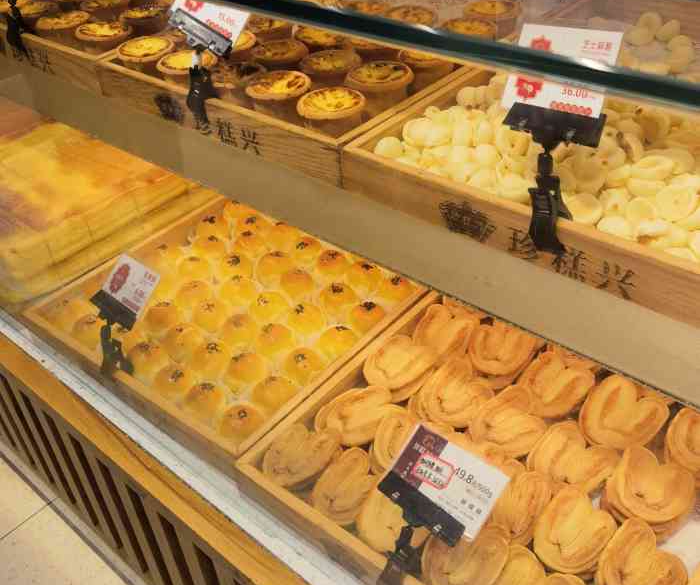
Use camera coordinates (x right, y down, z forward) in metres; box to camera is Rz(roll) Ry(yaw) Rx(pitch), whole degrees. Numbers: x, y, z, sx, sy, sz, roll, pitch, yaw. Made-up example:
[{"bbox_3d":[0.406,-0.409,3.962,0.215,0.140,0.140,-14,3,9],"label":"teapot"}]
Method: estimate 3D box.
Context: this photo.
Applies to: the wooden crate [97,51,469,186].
[{"bbox_3d":[0.027,-0.343,0.999,0.406,0.052,0.578,26,47,33],"label":"wooden crate"}]

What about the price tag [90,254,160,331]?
[{"bbox_3d":[-0.244,-0.001,0.797,0.079,0.012,0.065,26,89,38],"label":"price tag"}]

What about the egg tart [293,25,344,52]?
[{"bbox_3d":[-0.033,-0.309,0.922,0.072,0.038,0.072,-3,38,2],"label":"egg tart"}]

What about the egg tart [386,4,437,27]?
[{"bbox_3d":[0.080,-0.338,0.944,0.072,0.031,0.072,26,47,33],"label":"egg tart"}]

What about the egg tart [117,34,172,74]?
[{"bbox_3d":[-0.257,-0.296,0.926,0.072,0.038,0.072,-3,38,2],"label":"egg tart"}]

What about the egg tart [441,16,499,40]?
[{"bbox_3d":[0.149,-0.314,0.912,0.072,0.038,0.072,26,47,33],"label":"egg tart"}]

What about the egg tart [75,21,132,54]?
[{"bbox_3d":[-0.330,-0.339,0.985,0.072,0.031,0.072,-3,38,2],"label":"egg tart"}]

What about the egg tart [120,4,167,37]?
[{"bbox_3d":[-0.288,-0.376,1.030,0.072,0.038,0.072,26,47,33],"label":"egg tart"}]

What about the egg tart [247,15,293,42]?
[{"bbox_3d":[-0.112,-0.348,0.976,0.072,0.031,0.072,-3,38,2],"label":"egg tart"}]

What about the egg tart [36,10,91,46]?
[{"bbox_3d":[-0.399,-0.367,1.029,0.072,0.038,0.072,26,47,33],"label":"egg tart"}]

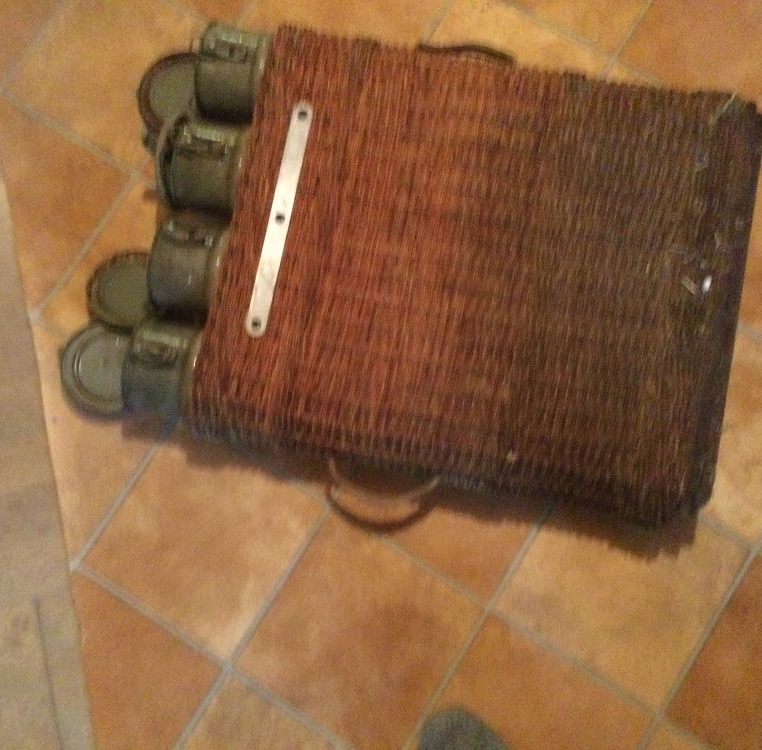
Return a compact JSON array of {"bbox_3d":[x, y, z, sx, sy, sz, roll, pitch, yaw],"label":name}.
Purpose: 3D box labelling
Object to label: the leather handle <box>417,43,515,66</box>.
[{"bbox_3d":[0.089,-0.335,0.967,0.112,0.023,0.040,11,82,5],"label":"leather handle"}]

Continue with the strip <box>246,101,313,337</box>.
[{"bbox_3d":[-0.103,-0.160,0.910,0.020,0.003,0.247,11,82,5],"label":"strip"}]

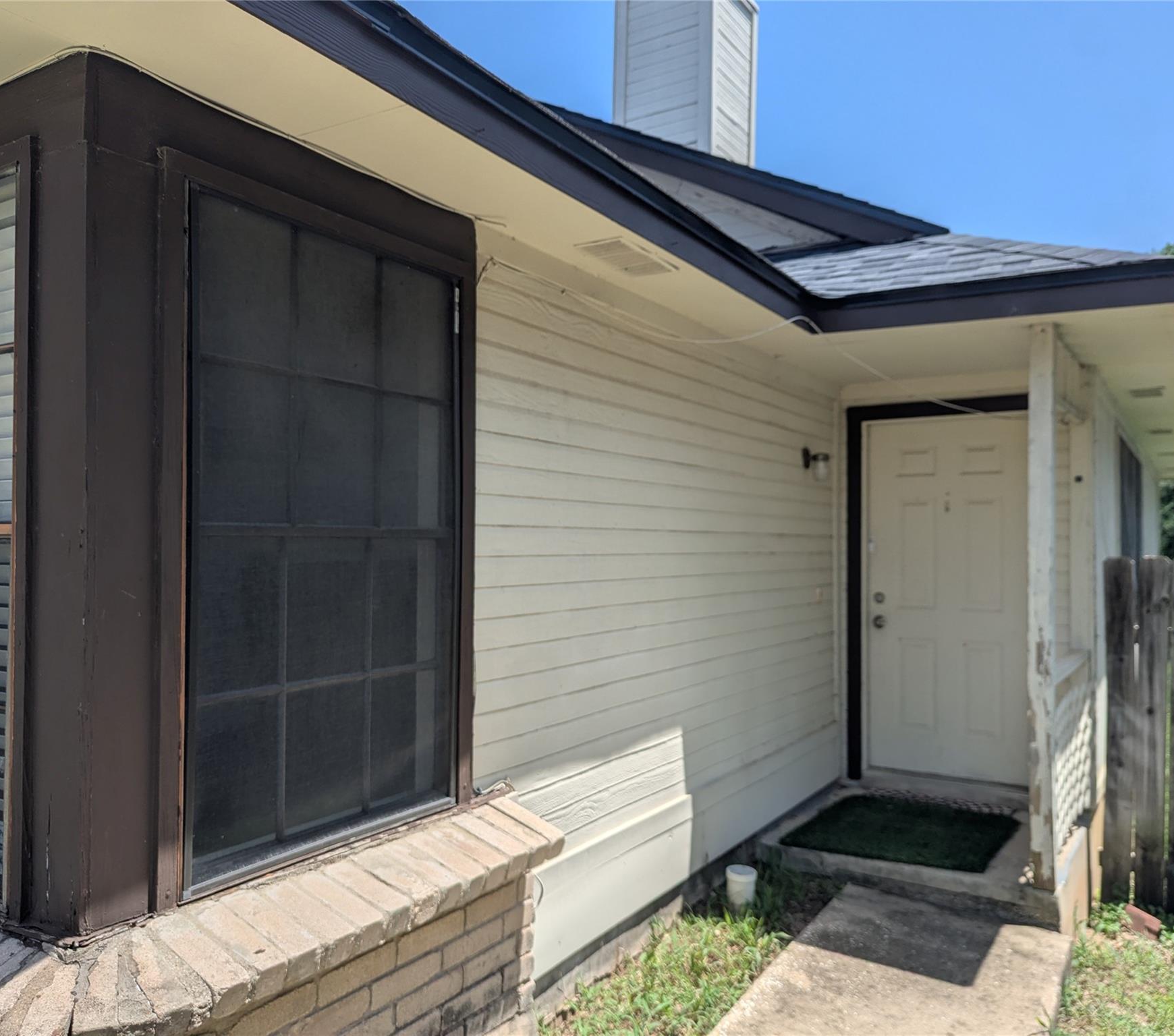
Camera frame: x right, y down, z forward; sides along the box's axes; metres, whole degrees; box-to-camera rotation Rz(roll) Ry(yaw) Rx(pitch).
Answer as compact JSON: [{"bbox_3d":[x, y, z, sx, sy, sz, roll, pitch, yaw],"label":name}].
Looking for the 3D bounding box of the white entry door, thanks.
[{"bbox_3d":[2.062,0.446,5.419,0.914,2.035,0.050,-1,-2,33],"label":"white entry door"}]

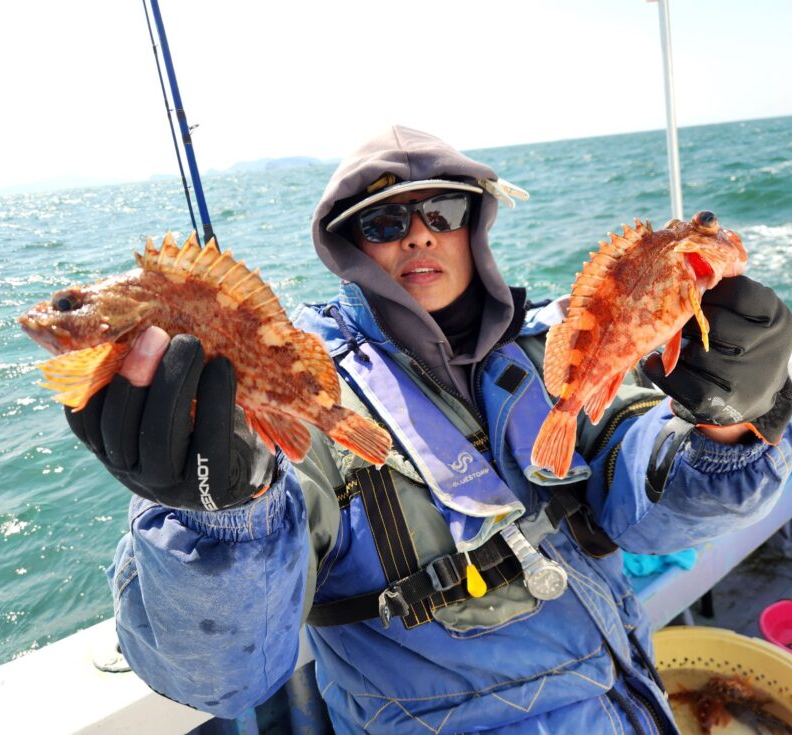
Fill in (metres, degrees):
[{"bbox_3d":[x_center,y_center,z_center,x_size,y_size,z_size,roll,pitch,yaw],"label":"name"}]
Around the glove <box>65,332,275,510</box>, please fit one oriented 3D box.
[{"bbox_3d":[-0.145,0.031,0.428,0.112,0.113,0.108,6,7,3],"label":"glove"}]

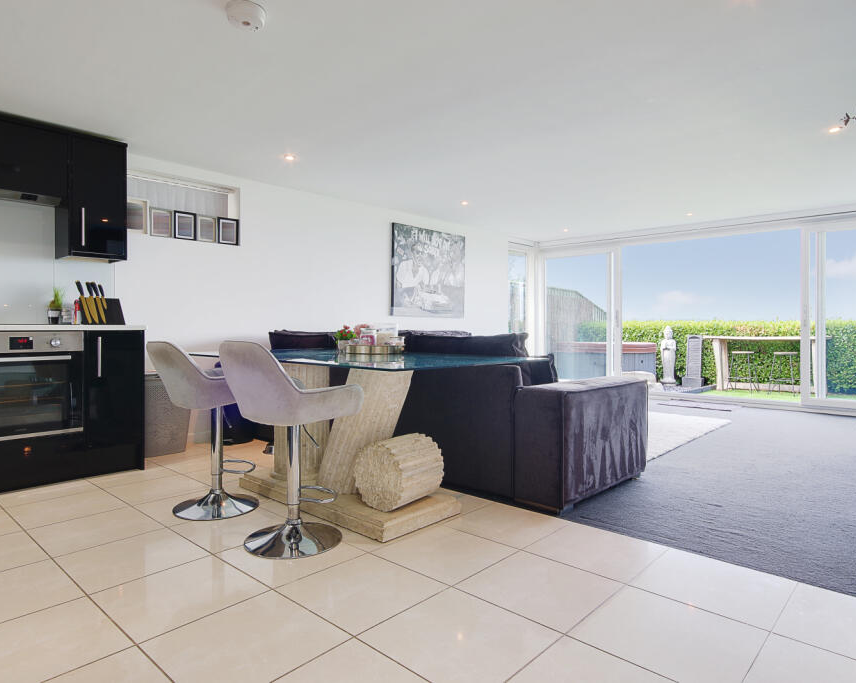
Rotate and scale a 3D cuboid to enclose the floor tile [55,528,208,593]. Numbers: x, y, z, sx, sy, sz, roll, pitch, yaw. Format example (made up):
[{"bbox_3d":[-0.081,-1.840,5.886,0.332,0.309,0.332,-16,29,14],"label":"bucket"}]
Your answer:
[{"bbox_3d":[-1.184,0.870,2.176,0.443,0.010,0.443,1,2,42],"label":"floor tile"}]

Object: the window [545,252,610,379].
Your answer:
[{"bbox_3d":[2.076,-0.288,7.530,1.030,1.900,0.070,1,2,43],"label":"window"}]

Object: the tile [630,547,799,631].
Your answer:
[{"bbox_3d":[0.980,0.843,1.865,0.433,0.010,0.388,1,2,43],"label":"tile"}]

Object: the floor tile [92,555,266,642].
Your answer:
[{"bbox_3d":[-0.857,0.877,1.878,0.443,0.010,0.443,1,2,42],"label":"floor tile"}]

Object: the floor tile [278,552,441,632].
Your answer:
[{"bbox_3d":[-0.232,0.877,1.910,0.443,0.010,0.443,1,2,42],"label":"floor tile"}]

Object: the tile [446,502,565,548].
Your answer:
[{"bbox_3d":[0.343,0.832,2.451,0.433,0.010,0.388,1,2,43],"label":"tile"}]

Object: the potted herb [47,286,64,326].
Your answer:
[{"bbox_3d":[-2.384,-0.224,3.460,0.100,0.250,0.100,1,2,42],"label":"potted herb"}]

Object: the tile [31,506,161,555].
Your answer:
[{"bbox_3d":[-1.467,0.838,2.402,0.433,0.010,0.427,1,2,43],"label":"tile"}]

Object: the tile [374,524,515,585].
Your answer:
[{"bbox_3d":[0.067,0.839,2.151,0.433,0.010,0.427,1,2,43],"label":"tile"}]

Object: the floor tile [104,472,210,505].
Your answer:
[{"bbox_3d":[-1.547,0.851,3.106,0.443,0.010,0.443,1,2,42],"label":"floor tile"}]

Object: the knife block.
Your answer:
[{"bbox_3d":[-2.156,-0.194,3.590,0.100,0.187,0.275,1,2,42],"label":"knife block"}]

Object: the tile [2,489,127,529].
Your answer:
[{"bbox_3d":[-1.786,0.832,2.695,0.433,0.010,0.427,1,2,43],"label":"tile"}]

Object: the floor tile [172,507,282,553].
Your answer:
[{"bbox_3d":[-0.885,0.864,2.505,0.443,0.010,0.443,1,2,42],"label":"floor tile"}]

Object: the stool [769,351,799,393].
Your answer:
[{"bbox_3d":[5.932,0.521,8.921,0.430,0.700,0.430,1,2,43],"label":"stool"}]

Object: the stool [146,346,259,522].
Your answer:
[{"bbox_3d":[-1.115,0.423,2.779,0.480,0.860,0.470,-1,2,-43],"label":"stool"}]

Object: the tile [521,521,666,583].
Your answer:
[{"bbox_3d":[0.691,0.871,2.261,0.443,0.010,0.443,1,2,42],"label":"tile"}]

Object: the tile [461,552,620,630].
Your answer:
[{"bbox_3d":[0.385,0.844,1.858,0.433,0.010,0.427,1,2,43],"label":"tile"}]

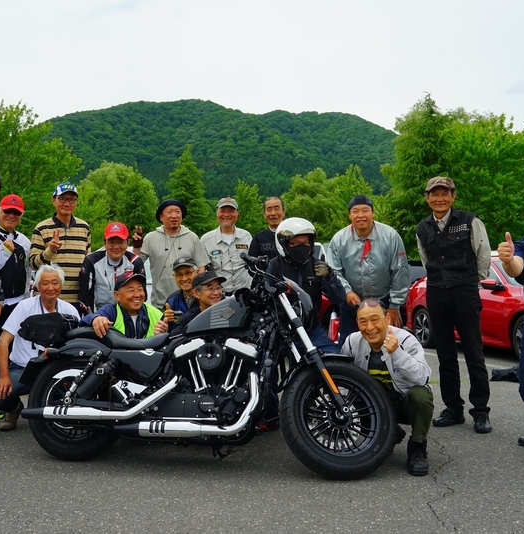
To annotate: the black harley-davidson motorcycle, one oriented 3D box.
[{"bbox_3d":[-0.365,0.525,2.950,2.160,1.160,0.860,0,-1,10],"label":"black harley-davidson motorcycle"}]

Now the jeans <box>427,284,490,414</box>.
[{"bbox_3d":[1.392,0.581,3.780,0.430,0.920,0.280,0,-1,24],"label":"jeans"}]

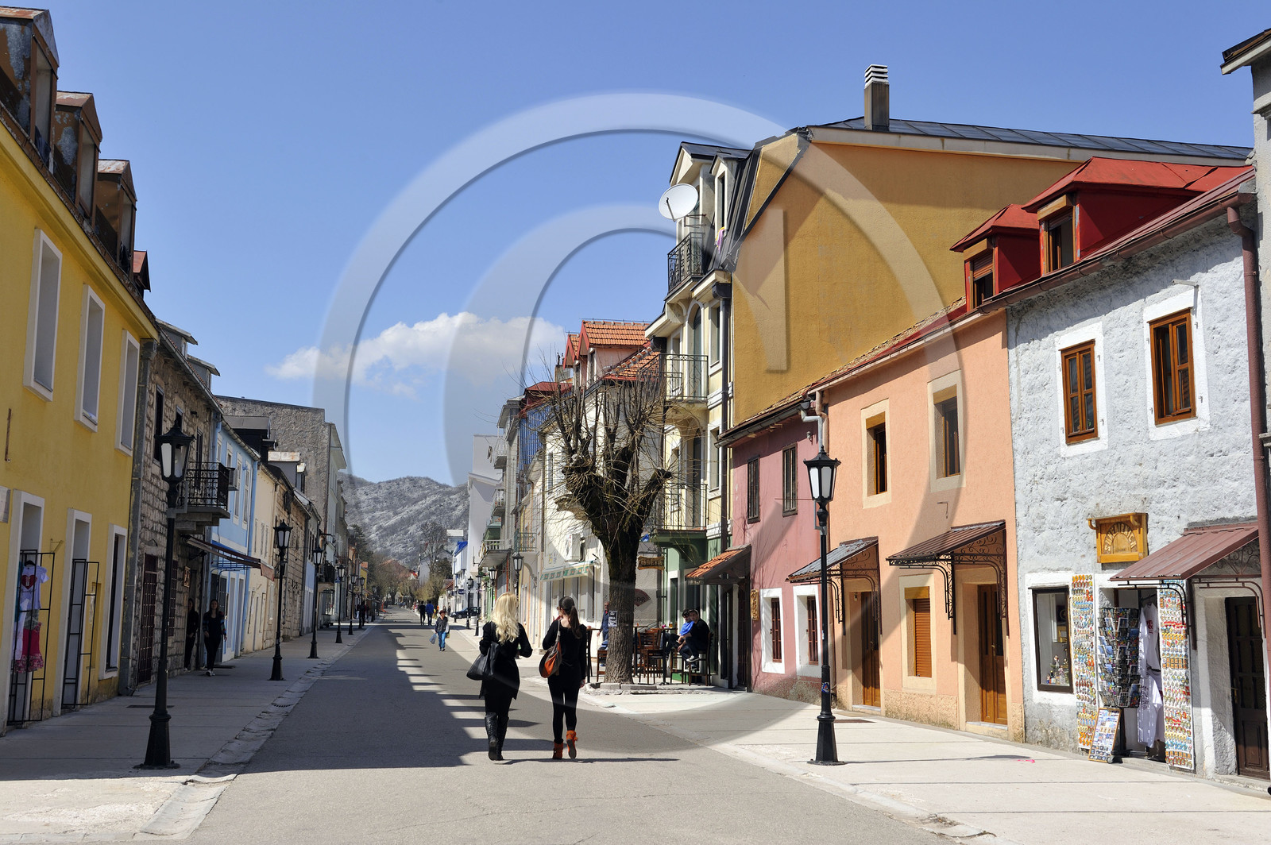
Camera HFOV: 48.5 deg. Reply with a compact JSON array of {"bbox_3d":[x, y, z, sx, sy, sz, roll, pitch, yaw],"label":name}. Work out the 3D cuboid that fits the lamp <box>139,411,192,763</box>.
[{"bbox_3d":[-4.703,1.692,14.167,0.430,3.450,0.430,2,-8,-10],"label":"lamp"}]

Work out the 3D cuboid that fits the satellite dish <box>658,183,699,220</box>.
[{"bbox_3d":[0.982,-5.010,32.074,0.950,0.920,0.450,-3,-8,24],"label":"satellite dish"}]

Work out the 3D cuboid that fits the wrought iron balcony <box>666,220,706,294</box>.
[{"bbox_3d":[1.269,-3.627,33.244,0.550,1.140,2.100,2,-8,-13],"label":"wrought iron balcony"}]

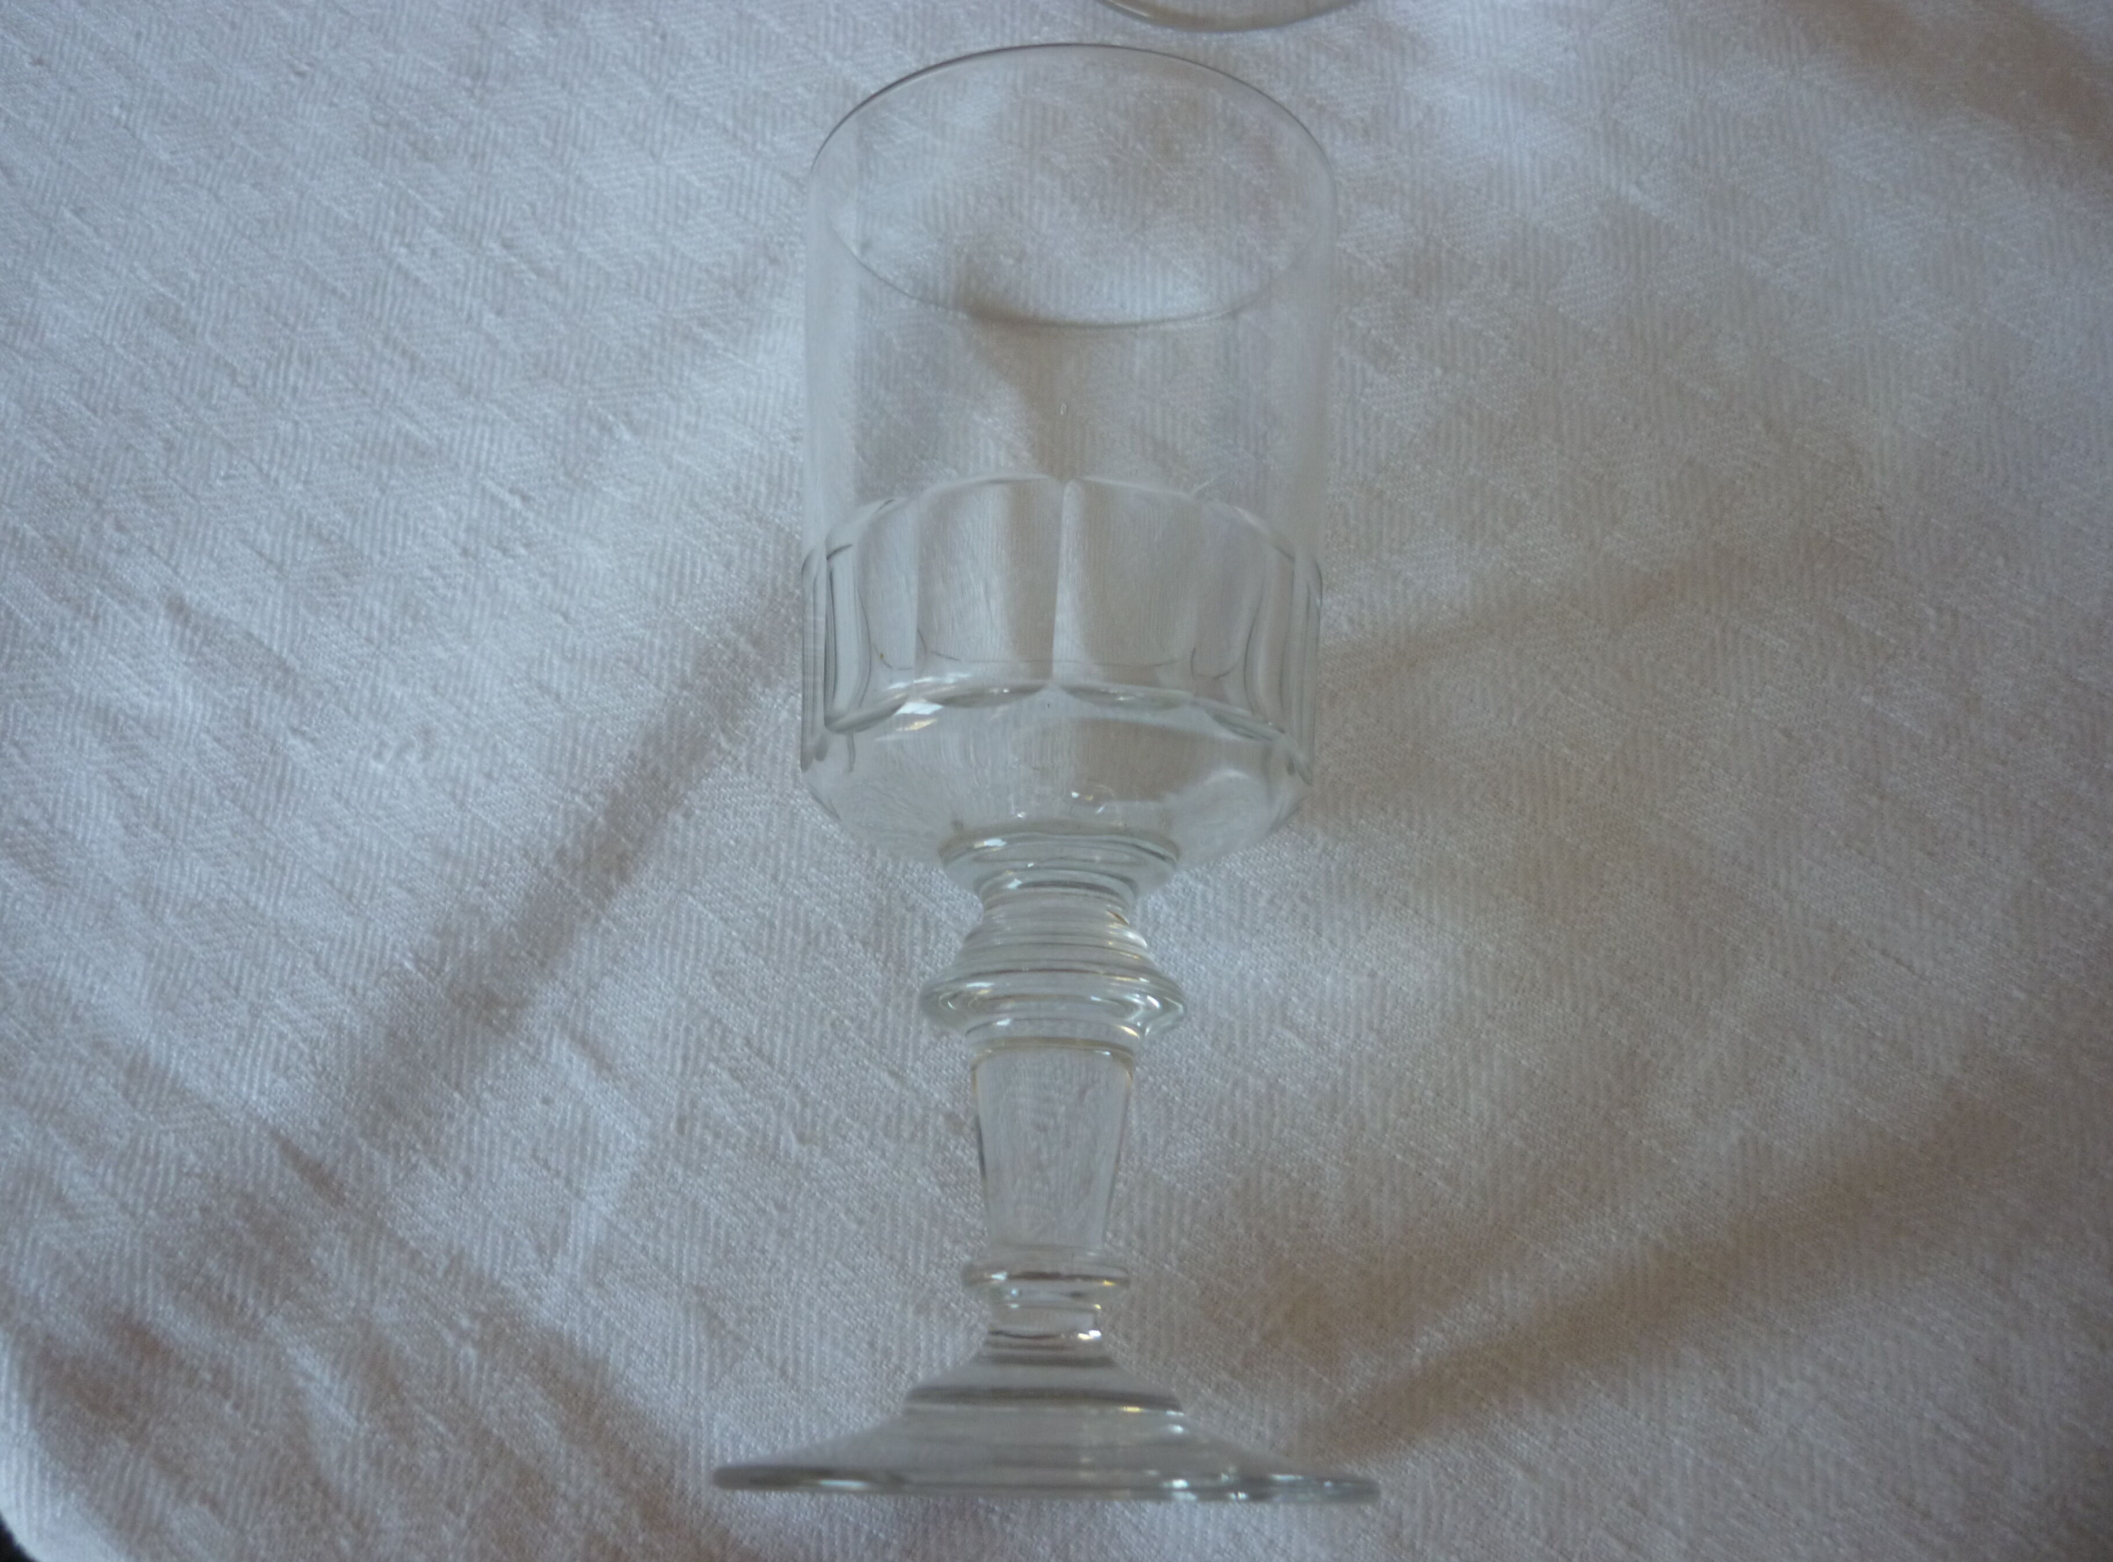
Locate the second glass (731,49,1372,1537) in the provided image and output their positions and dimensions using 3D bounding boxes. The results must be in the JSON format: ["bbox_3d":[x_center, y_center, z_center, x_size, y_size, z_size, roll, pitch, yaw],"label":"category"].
[{"bbox_3d":[0.000,0.001,0.218,0.064,0.064,0.145,1,73,2],"label":"second glass"}]

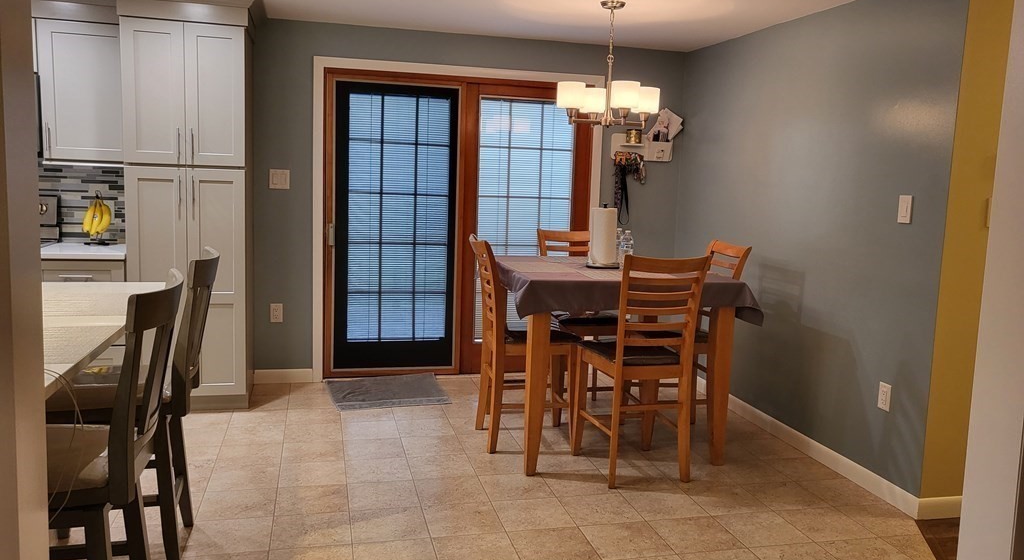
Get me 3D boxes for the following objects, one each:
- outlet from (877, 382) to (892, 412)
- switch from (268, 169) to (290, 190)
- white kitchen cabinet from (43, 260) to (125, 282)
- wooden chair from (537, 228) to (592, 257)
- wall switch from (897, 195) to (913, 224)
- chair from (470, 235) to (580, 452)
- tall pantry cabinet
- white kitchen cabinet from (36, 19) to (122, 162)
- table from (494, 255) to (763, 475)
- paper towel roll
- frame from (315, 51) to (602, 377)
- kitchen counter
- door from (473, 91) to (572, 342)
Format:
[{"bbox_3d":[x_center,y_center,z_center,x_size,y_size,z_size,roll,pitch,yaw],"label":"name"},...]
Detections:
[{"bbox_3d":[1.727,0.543,3.569,0.008,0.122,0.077,0,8,-14],"label":"outlet"},{"bbox_3d":[-1.487,-0.644,4.929,0.124,0.121,0.008,0,8,-14],"label":"switch"},{"bbox_3d":[-2.449,0.287,4.520,0.490,0.880,0.586,0,8,-14],"label":"white kitchen cabinet"},{"bbox_3d":[0.402,0.252,4.637,0.430,1.060,0.540,0,7,-14],"label":"wooden chair"},{"bbox_3d":[1.761,-0.316,3.452,0.008,0.122,0.078,0,8,-14],"label":"wall switch"},{"bbox_3d":[0.066,0.315,4.018,0.550,1.060,0.430,0,7,-14],"label":"chair"},{"bbox_3d":[-1.856,-0.379,4.507,0.635,2.190,0.610,0,7,-14],"label":"tall pantry cabinet"},{"bbox_3d":[-2.394,-1.058,4.426,0.460,0.770,0.335,0,7,-14],"label":"white kitchen cabinet"},{"bbox_3d":[0.455,0.389,4.128,1.090,0.915,1.090,0,7,-14],"label":"table"},{"bbox_3d":[0.522,-0.240,4.289,0.145,0.300,0.145,2,8,0],"label":"paper towel roll"},{"bbox_3d":[-0.345,-0.364,5.224,1.945,2.090,0.120,0,7,-14],"label":"frame"},{"bbox_3d":[-2.429,-0.164,4.450,0.490,0.035,0.606,0,8,-14],"label":"kitchen counter"},{"bbox_3d":[0.095,-0.409,5.369,0.700,1.670,0.060,0,7,-14],"label":"door"}]

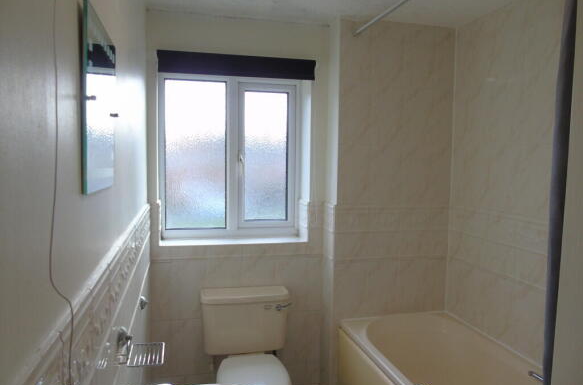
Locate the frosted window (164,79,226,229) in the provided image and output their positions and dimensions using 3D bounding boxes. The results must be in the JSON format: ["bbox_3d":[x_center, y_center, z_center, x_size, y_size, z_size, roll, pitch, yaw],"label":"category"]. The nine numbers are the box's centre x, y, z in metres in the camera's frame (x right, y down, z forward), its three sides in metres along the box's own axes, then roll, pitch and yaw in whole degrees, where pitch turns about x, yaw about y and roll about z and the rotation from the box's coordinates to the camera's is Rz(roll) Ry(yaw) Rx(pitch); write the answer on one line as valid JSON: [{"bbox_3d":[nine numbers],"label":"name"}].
[{"bbox_3d":[-0.577,-0.223,2.561,0.366,0.904,0.030,0,4,-13],"label":"frosted window"}]

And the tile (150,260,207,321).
[{"bbox_3d":[-0.642,0.555,2.406,0.306,0.347,0.010,0,4,-13],"label":"tile"}]

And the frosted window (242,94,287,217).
[{"bbox_3d":[-0.161,-0.223,2.654,0.290,0.812,0.030,0,4,-13],"label":"frosted window"}]

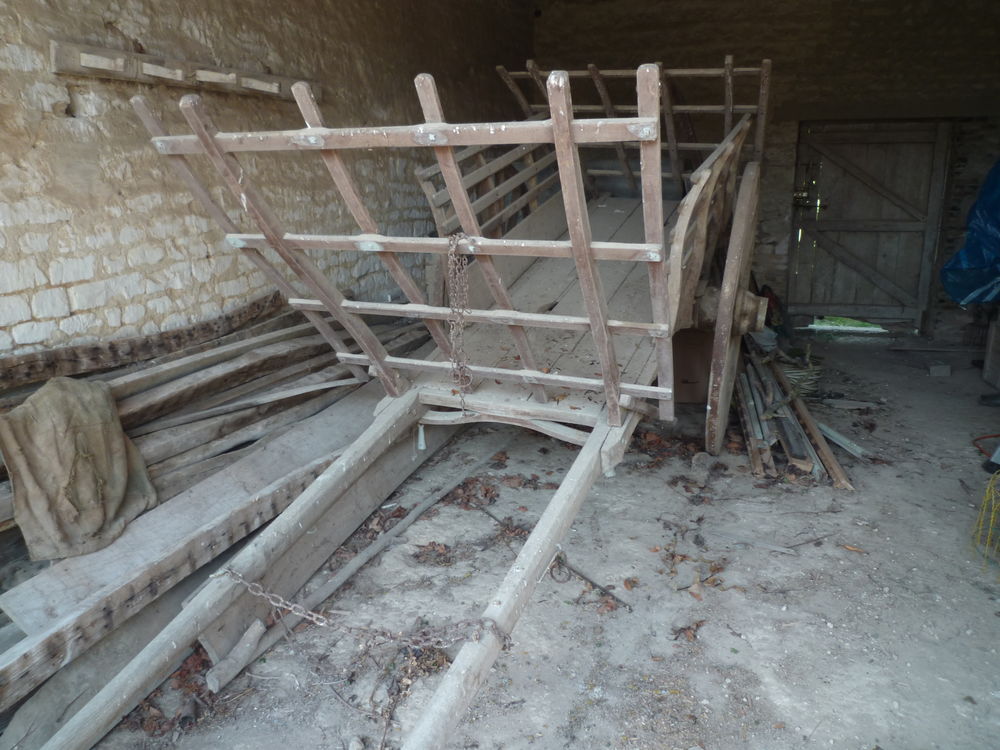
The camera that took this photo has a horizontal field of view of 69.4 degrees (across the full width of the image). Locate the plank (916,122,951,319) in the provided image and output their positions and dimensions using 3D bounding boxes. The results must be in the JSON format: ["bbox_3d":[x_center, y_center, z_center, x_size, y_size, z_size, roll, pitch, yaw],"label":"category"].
[{"bbox_3d":[3.863,-1.340,6.437,0.110,1.717,0.050,2,16,19],"label":"plank"}]

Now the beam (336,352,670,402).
[{"bbox_3d":[-0.042,-0.002,3.060,1.528,0.048,0.025,6,59,23],"label":"beam"}]

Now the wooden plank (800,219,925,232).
[{"bbox_3d":[3.316,-1.362,6.624,1.022,0.105,0.040,4,16,18],"label":"wooden plank"}]

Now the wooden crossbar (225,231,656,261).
[{"bbox_3d":[-0.271,-0.435,2.437,1.626,0.054,0.025,6,59,23],"label":"wooden crossbar"}]

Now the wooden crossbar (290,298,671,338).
[{"bbox_3d":[-0.150,-0.220,2.742,1.569,0.048,0.025,6,59,23],"label":"wooden crossbar"}]

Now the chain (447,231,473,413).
[{"bbox_3d":[-0.130,-0.170,2.438,0.068,0.618,0.060,6,17,23],"label":"chain"}]

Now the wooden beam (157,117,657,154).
[{"bbox_3d":[-0.373,-0.677,2.072,1.651,0.055,0.026,6,59,23],"label":"wooden beam"}]

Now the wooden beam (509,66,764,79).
[{"bbox_3d":[0.816,-1.944,4.647,1.681,0.046,0.030,9,18,22],"label":"wooden beam"}]

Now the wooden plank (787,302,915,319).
[{"bbox_3d":[3.309,-0.609,6.840,1.093,0.100,0.040,4,16,18],"label":"wooden plank"}]

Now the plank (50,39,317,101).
[{"bbox_3d":[-1.294,-1.341,3.271,0.040,0.108,1.573,5,18,22],"label":"plank"}]

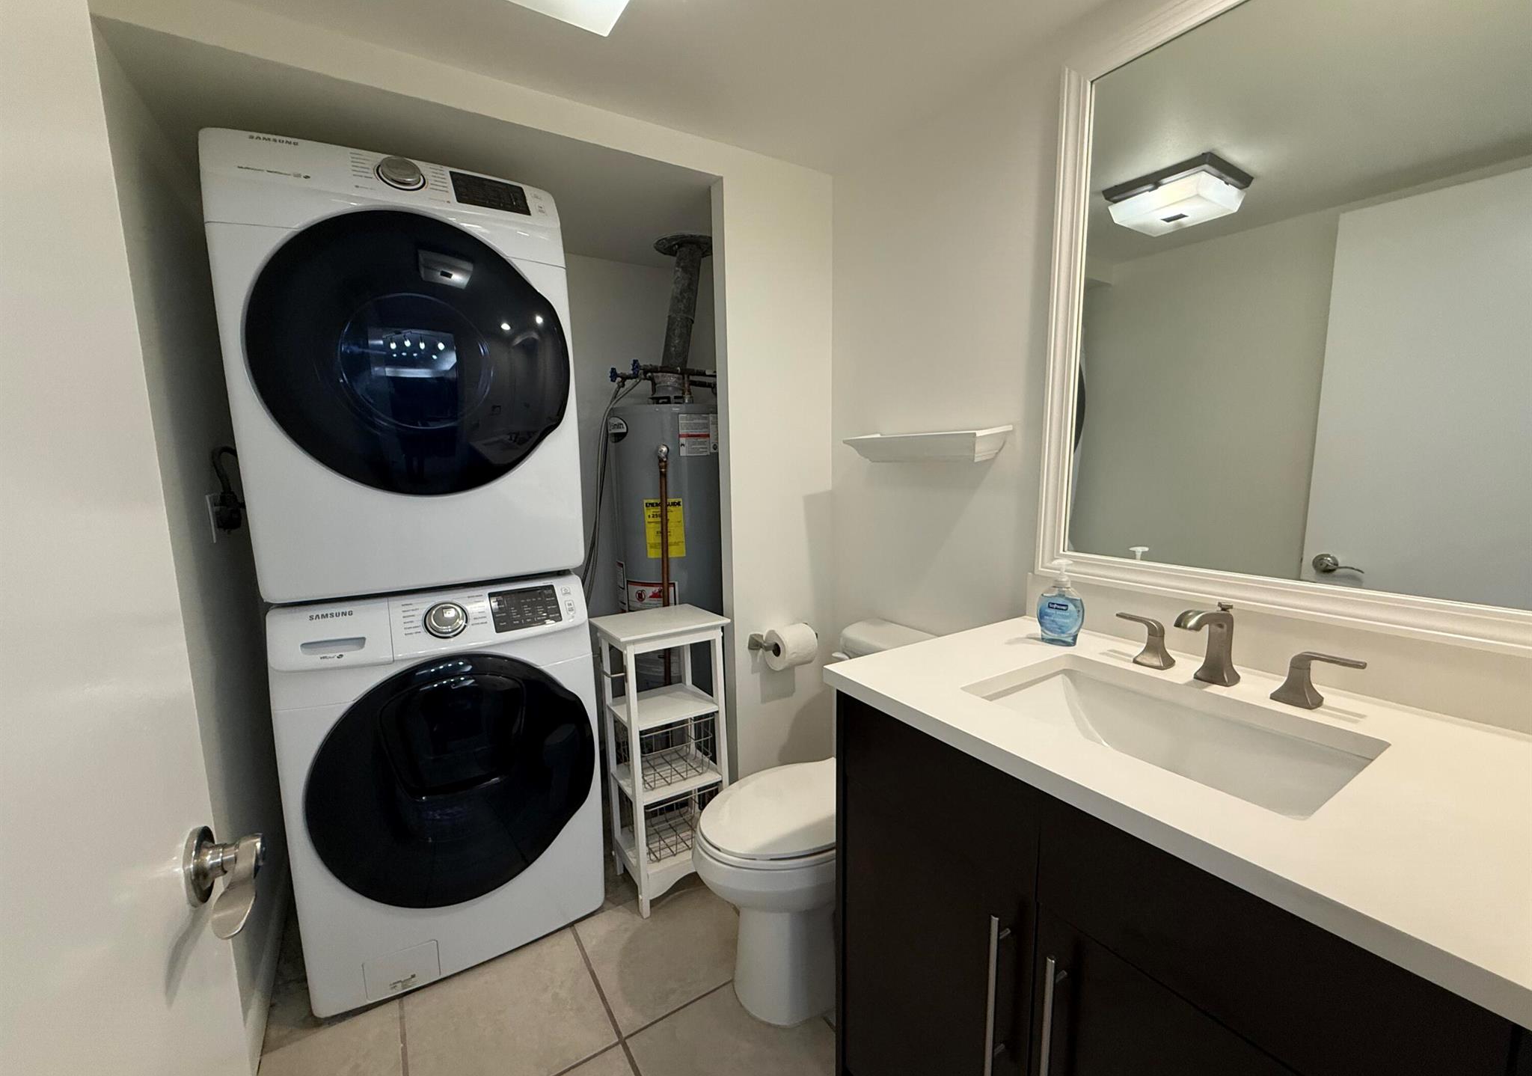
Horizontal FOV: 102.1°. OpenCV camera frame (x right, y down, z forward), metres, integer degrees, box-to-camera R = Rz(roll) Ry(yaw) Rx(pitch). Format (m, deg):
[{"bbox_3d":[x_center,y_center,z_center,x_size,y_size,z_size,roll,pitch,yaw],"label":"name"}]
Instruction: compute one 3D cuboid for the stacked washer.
[{"bbox_3d":[-0.944,0.100,1.776,0.690,1.967,0.790,-5,9,-29],"label":"stacked washer"}]

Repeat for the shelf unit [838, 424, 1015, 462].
[{"bbox_3d":[0.395,-0.236,1.590,0.135,0.084,0.445,-6,9,-32],"label":"shelf unit"}]

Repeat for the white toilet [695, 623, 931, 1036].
[{"bbox_3d":[0.158,0.697,1.579,0.710,0.805,0.440,-6,9,-32],"label":"white toilet"}]

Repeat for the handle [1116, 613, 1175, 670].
[{"bbox_3d":[0.682,0.184,1.121,0.055,0.075,0.100,-6,9,-32],"label":"handle"}]

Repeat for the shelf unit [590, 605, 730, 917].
[{"bbox_3d":[-0.308,0.651,1.884,0.330,0.825,0.275,-6,9,-32],"label":"shelf unit"}]

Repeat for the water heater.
[{"bbox_3d":[-0.328,0.263,2.334,0.455,1.470,0.455,-6,9,-32],"label":"water heater"}]

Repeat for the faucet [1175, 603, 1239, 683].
[{"bbox_3d":[0.704,0.173,0.987,0.158,0.132,0.050,-6,9,-32],"label":"faucet"}]

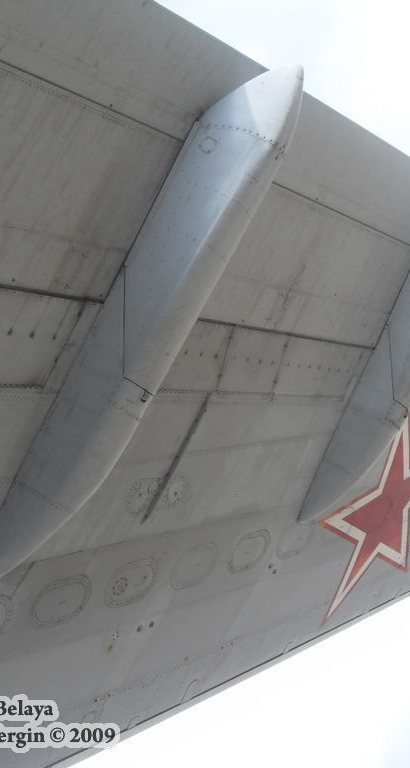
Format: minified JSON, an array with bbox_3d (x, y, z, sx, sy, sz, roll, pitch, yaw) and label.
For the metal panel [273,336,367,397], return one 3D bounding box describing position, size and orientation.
[{"bbox_3d":[0.827,-0.113,7.456,1.132,0.040,0.399,3,-75,-53],"label":"metal panel"}]

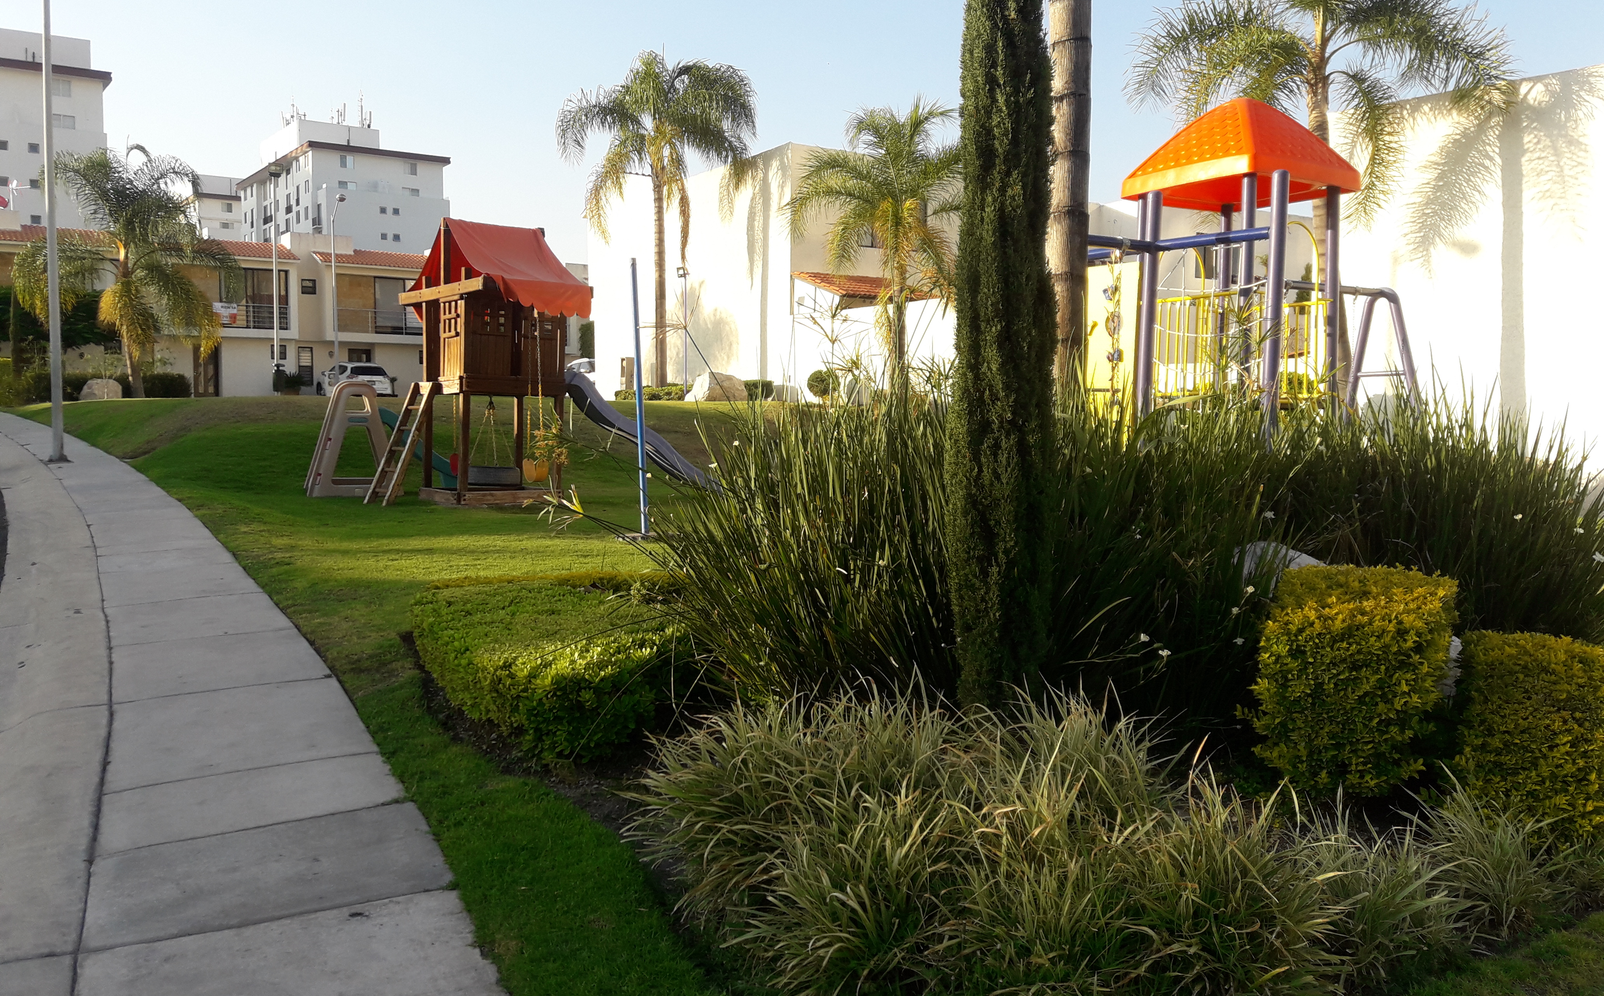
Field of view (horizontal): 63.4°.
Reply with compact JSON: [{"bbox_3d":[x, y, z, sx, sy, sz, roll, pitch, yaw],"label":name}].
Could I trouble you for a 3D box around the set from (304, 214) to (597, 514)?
[{"bbox_3d":[-4.061,-1.551,14.718,2.400,3.100,2.550,-2,3,-41],"label":"set"}]

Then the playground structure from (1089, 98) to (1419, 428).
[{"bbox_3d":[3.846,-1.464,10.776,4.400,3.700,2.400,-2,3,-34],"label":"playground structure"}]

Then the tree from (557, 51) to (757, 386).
[{"bbox_3d":[-3.549,-6.764,31.734,5.000,8.500,5.000,0,3,0],"label":"tree"}]

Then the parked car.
[{"bbox_3d":[-18.585,-4.865,53.841,1.820,1.710,4.600,-2,3,-34],"label":"parked car"}]

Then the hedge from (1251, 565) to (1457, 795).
[{"bbox_3d":[2.158,0.729,5.187,0.700,0.720,0.800,1,3,17],"label":"hedge"}]

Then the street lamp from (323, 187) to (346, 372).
[{"bbox_3d":[-17.629,-7.704,48.711,0.400,8.100,0.900,-1,3,-33],"label":"street lamp"}]

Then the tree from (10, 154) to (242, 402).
[{"bbox_3d":[-18.219,-6.115,34.767,5.900,6.750,5.900,0,3,0],"label":"tree"}]

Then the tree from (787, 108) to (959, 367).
[{"bbox_3d":[1.976,-5.197,27.798,4.700,6.650,4.700,0,3,0],"label":"tree"}]

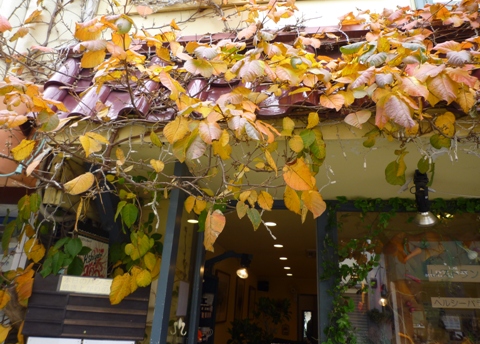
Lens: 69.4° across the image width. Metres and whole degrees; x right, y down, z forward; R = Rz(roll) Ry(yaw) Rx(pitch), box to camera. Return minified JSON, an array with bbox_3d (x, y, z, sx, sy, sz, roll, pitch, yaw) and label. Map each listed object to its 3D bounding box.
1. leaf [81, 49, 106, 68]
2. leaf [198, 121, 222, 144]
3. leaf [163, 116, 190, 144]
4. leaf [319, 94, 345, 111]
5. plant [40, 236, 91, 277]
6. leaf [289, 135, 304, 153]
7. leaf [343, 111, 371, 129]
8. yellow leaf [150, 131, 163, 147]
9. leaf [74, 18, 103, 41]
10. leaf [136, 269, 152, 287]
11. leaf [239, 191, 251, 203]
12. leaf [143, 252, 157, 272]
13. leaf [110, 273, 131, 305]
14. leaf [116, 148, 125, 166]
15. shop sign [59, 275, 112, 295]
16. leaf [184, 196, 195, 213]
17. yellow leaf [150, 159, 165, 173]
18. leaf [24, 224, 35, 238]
[{"bbox_3d":[-0.793,-0.615,1.880,0.120,0.088,0.045,8,-22,-9],"label":"leaf"},{"bbox_3d":[-0.136,-0.183,1.620,0.105,0.100,0.045,4,-19,-3],"label":"leaf"},{"bbox_3d":[-0.295,-0.195,1.640,0.119,0.117,0.050,5,-19,-6],"label":"leaf"},{"bbox_3d":[0.403,-0.306,1.530,0.108,0.058,0.045,-1,-23,12],"label":"leaf"},{"bbox_3d":[-0.875,0.435,1.760,0.210,0.195,0.140,8,-20,-12],"label":"plant"},{"bbox_3d":[0.245,-0.123,1.500,0.067,0.078,0.030,0,-22,9],"label":"leaf"},{"bbox_3d":[0.490,-0.219,1.450,0.098,0.063,0.045,-2,-23,14],"label":"leaf"},{"bbox_3d":[-0.380,-0.153,1.580,0.050,0.068,0.030,5,-22,-3],"label":"yellow leaf"},{"bbox_3d":[-0.815,-0.768,1.870,0.130,0.088,0.060,8,-22,-10],"label":"leaf"},{"bbox_3d":[-0.446,0.493,1.620,0.066,0.075,0.030,5,-22,-2],"label":"leaf"},{"bbox_3d":[0.024,0.110,1.560,0.053,0.045,0.030,3,-19,1],"label":"leaf"},{"bbox_3d":[-0.450,0.454,1.740,0.050,0.091,0.040,5,-19,-6],"label":"leaf"},{"bbox_3d":[-0.561,0.547,1.630,0.078,0.137,0.045,6,-22,-3],"label":"leaf"},{"bbox_3d":[-0.580,-0.075,1.690,0.032,0.088,0.030,7,-20,-10],"label":"leaf"},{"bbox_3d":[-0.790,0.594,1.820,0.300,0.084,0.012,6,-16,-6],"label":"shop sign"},{"bbox_3d":[-0.229,0.151,1.590,0.042,0.070,0.030,5,-19,-4],"label":"leaf"},{"bbox_3d":[-0.391,-0.028,1.650,0.059,0.054,0.030,6,-19,-7],"label":"yellow leaf"},{"bbox_3d":[-1.002,0.283,1.650,0.035,0.062,0.025,8,-22,-10],"label":"leaf"}]

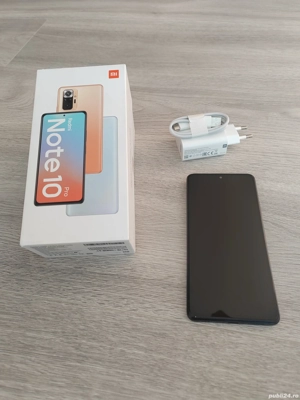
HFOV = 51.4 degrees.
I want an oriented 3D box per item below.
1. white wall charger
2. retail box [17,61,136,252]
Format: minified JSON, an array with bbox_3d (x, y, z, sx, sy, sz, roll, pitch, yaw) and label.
[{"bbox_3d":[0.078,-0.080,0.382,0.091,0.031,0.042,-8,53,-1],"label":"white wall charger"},{"bbox_3d":[-0.064,-0.040,0.310,0.089,0.056,0.179,-3,71,2],"label":"retail box"}]

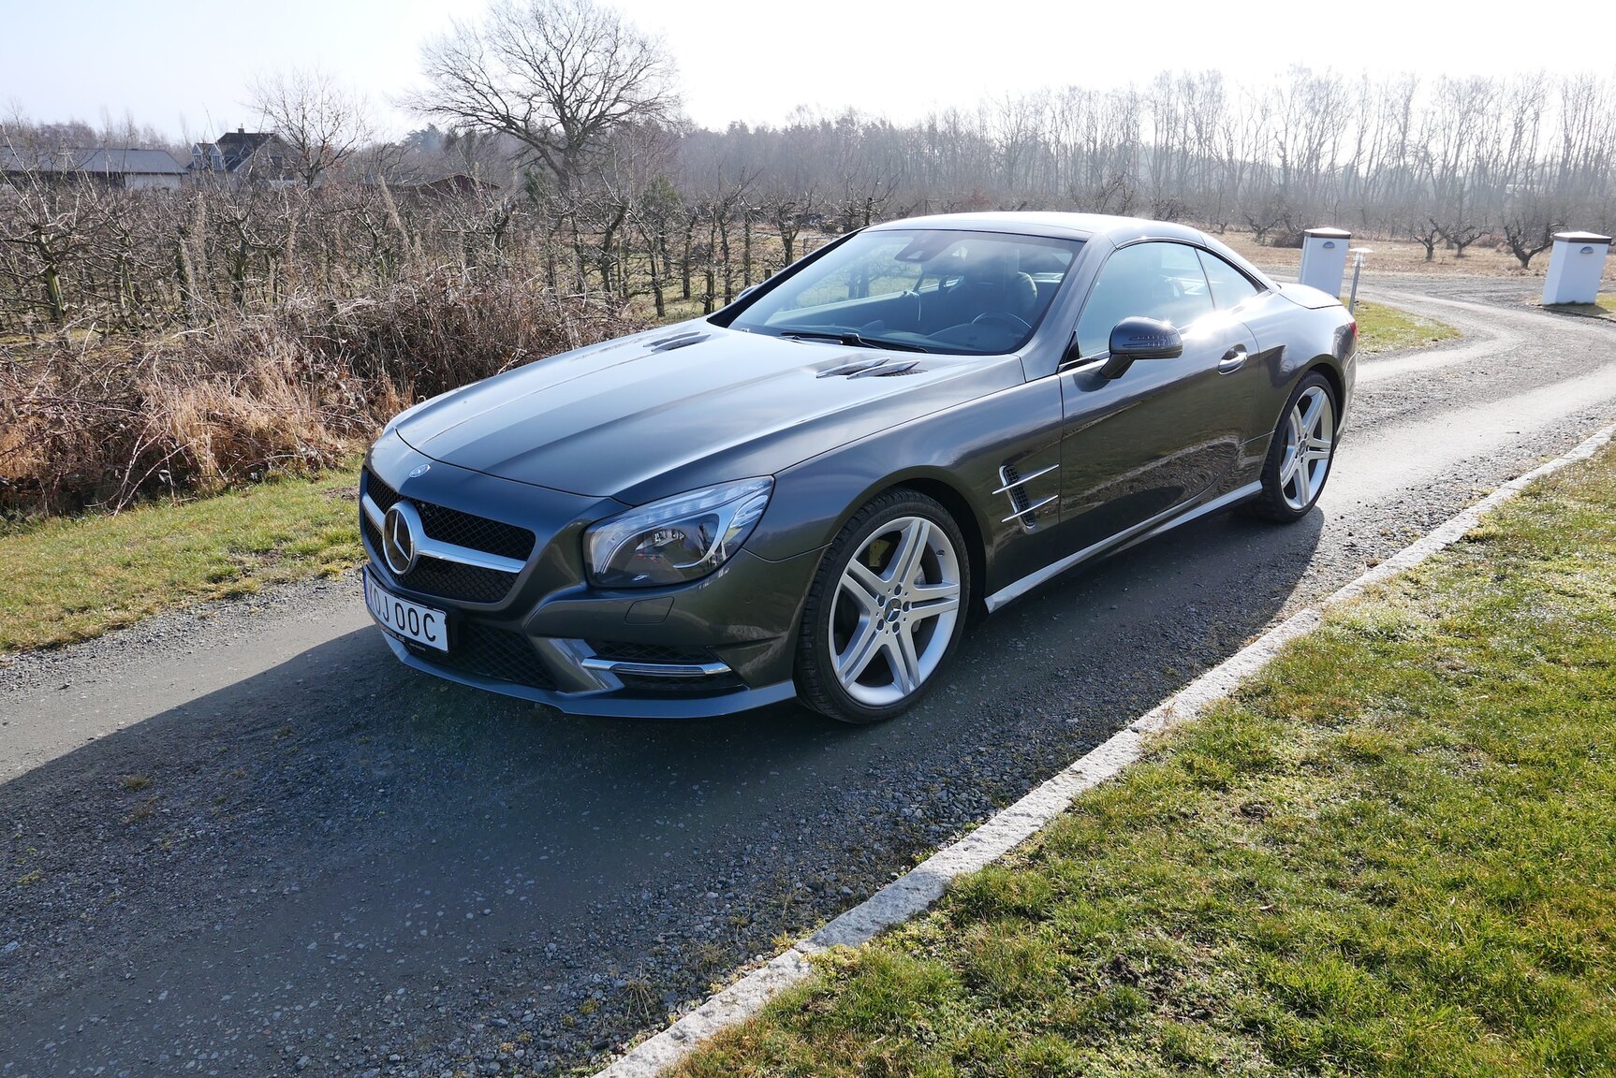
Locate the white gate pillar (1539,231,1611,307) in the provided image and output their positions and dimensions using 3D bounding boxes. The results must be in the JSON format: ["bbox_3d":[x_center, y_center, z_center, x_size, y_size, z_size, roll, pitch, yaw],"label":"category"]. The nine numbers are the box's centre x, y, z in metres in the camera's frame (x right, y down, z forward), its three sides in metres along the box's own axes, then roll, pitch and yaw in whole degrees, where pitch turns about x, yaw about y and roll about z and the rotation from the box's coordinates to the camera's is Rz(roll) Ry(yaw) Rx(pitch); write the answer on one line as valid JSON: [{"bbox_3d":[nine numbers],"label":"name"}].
[{"bbox_3d":[12.048,-4.247,16.899,0.578,1.102,0.551,4,19,14],"label":"white gate pillar"}]

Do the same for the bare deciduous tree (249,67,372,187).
[{"bbox_3d":[-34.079,-27.523,74.073,7.701,9.036,7.470,-8,20,-22],"label":"bare deciduous tree"}]

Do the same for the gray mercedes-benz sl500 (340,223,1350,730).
[{"bbox_3d":[0.600,-0.622,4.244,4.610,1.310,1.950,-17,25,-41],"label":"gray mercedes-benz sl500"}]

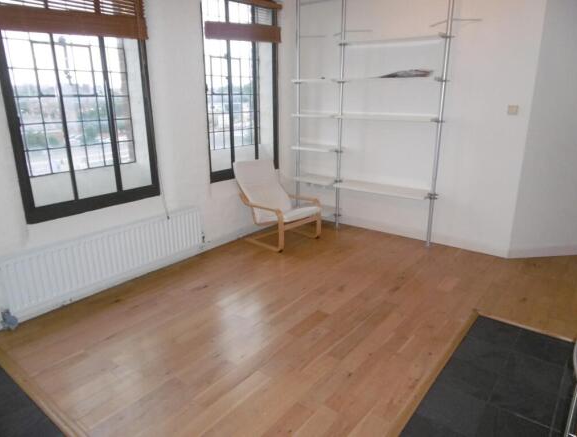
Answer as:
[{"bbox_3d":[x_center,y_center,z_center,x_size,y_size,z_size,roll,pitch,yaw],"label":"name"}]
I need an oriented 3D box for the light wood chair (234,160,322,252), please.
[{"bbox_3d":[-0.116,-0.202,4.799,0.755,0.910,0.705,14,22,42],"label":"light wood chair"}]

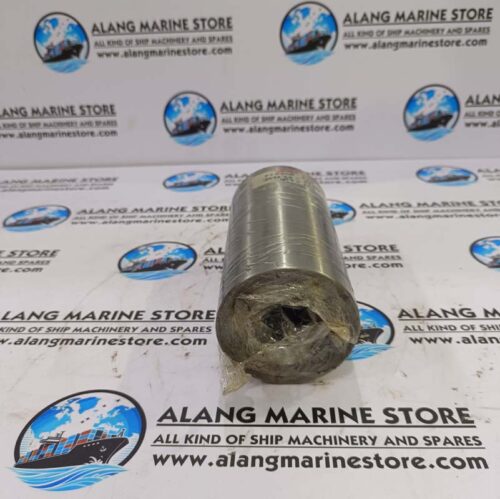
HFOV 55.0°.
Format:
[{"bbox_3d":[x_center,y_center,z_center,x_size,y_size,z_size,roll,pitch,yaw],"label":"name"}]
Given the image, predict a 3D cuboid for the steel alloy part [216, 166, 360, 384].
[{"bbox_3d":[0.027,0.007,0.386,0.092,0.092,0.180,-2,29,3],"label":"steel alloy part"}]

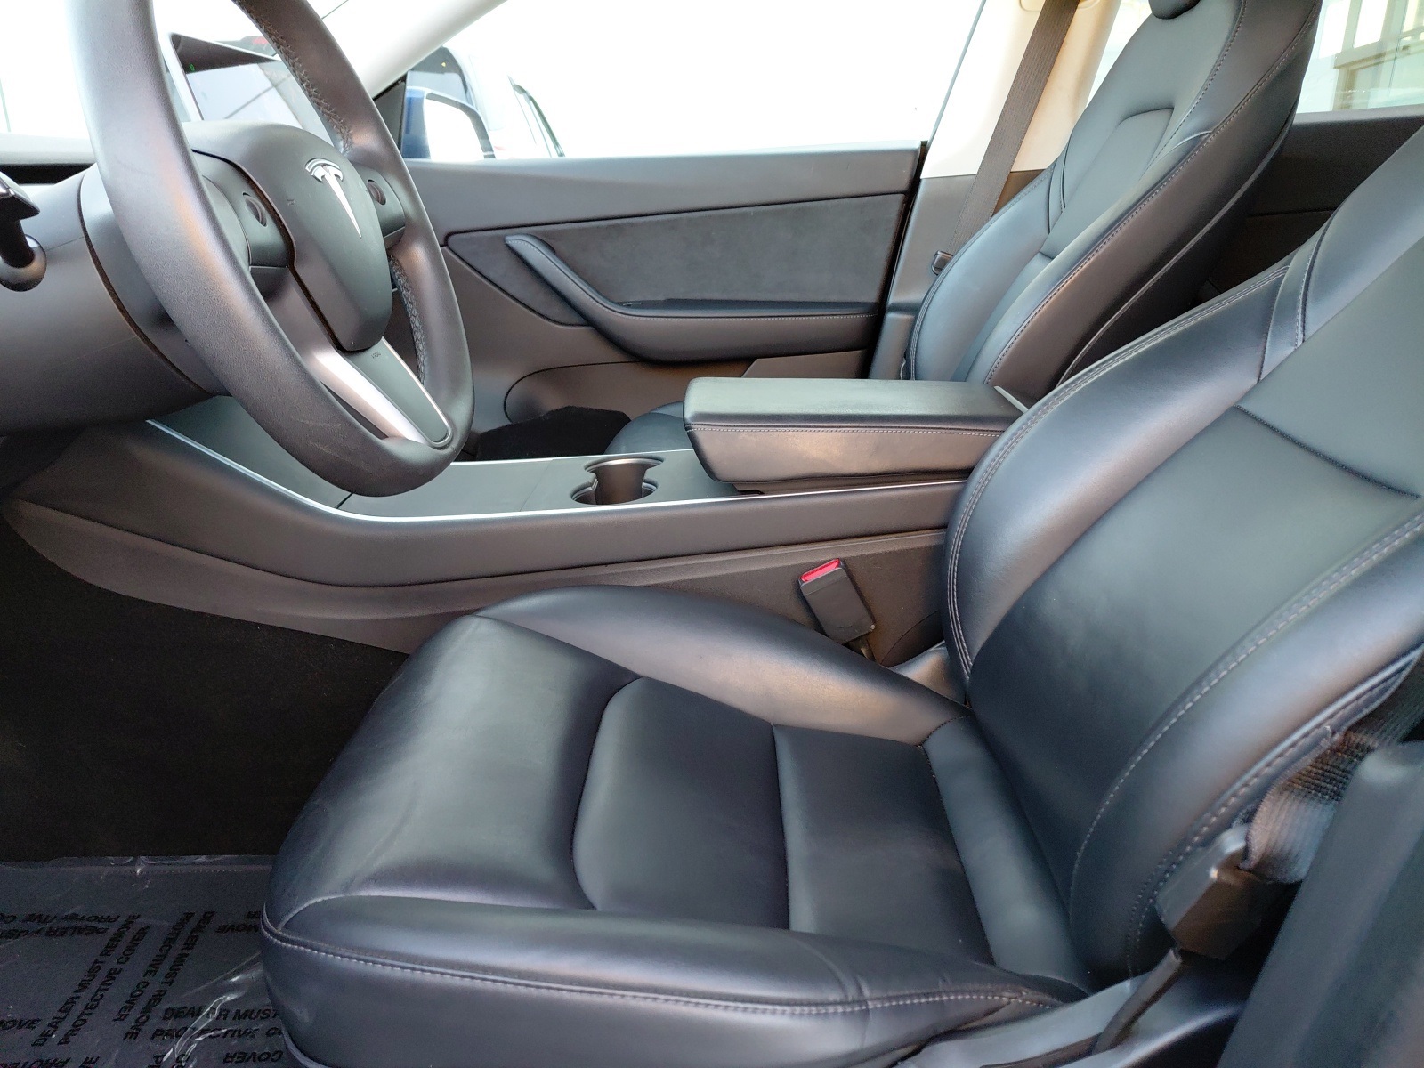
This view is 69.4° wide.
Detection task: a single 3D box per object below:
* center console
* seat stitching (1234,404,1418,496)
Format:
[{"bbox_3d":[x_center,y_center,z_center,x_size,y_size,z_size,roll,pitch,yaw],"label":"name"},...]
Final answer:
[{"bbox_3d":[-0.150,-0.022,1.095,1.020,0.265,0.250,0,20,2],"label":"center console"},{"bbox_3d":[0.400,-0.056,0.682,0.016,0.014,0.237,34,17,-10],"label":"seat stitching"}]

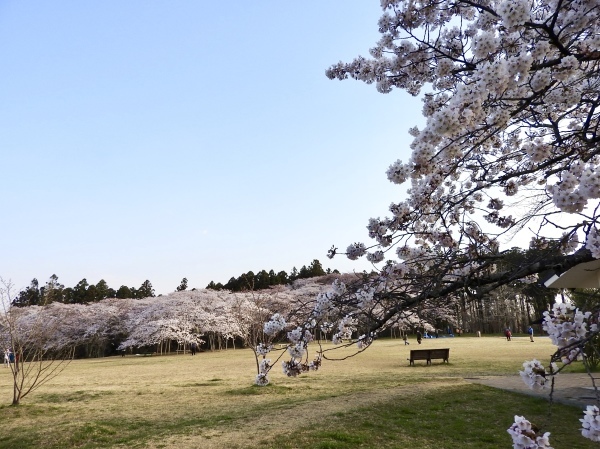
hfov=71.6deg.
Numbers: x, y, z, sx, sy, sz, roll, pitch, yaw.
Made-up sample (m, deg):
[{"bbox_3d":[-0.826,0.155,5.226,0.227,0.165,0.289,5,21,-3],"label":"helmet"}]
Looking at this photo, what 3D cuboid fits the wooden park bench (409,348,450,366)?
[{"bbox_3d":[6.393,6.578,20.600,1.910,0.730,0.600,-1,-15,-4],"label":"wooden park bench"}]

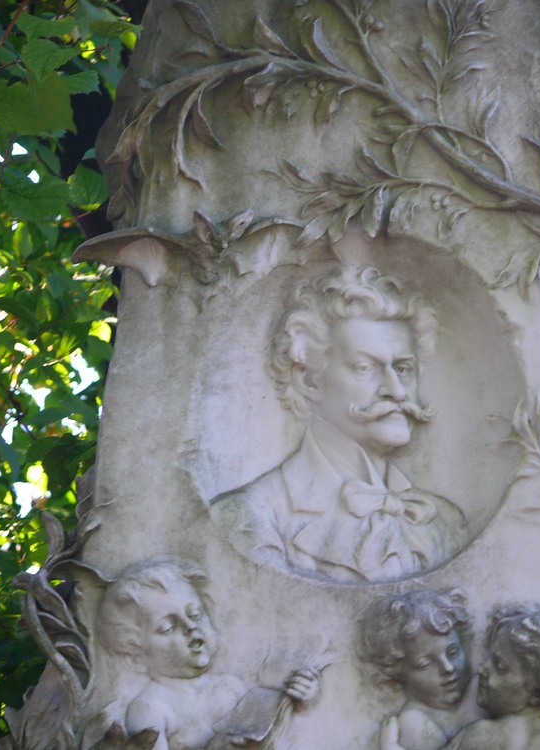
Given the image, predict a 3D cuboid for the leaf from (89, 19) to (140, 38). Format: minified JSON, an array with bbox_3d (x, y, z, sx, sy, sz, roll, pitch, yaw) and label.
[{"bbox_3d":[-0.245,-0.545,7.700,0.079,0.025,0.040,0,-10,0],"label":"leaf"}]

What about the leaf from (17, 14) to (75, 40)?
[{"bbox_3d":[-0.353,-0.547,7.700,0.094,0.033,0.050,0,-10,0],"label":"leaf"}]

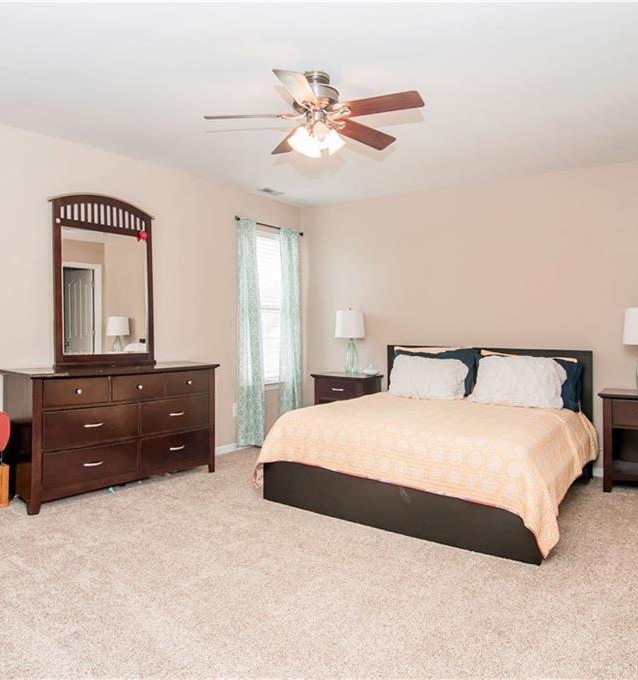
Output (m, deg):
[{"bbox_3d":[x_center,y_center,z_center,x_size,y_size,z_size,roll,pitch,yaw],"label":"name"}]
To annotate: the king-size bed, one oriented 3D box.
[{"bbox_3d":[0.915,0.597,3.672,1.880,1.030,1.950,0,1,36],"label":"king-size bed"}]

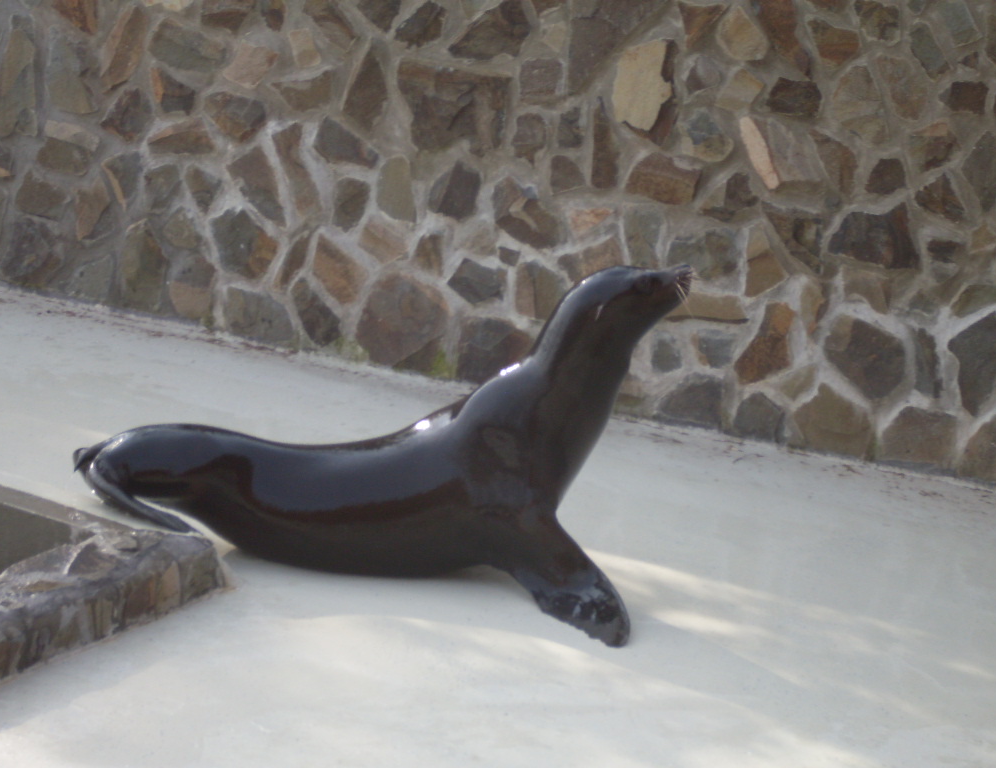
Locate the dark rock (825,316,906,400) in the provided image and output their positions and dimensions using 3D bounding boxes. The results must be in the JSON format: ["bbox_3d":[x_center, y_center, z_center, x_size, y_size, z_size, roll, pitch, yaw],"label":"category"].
[{"bbox_3d":[0.970,-0.068,8.783,0.244,0.214,0.090,11,20,33],"label":"dark rock"}]

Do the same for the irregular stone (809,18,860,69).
[{"bbox_3d":[0.866,-0.879,8.703,0.139,0.128,0.070,11,19,28],"label":"irregular stone"}]

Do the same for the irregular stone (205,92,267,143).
[{"bbox_3d":[-0.741,-0.777,9.783,0.231,0.144,0.090,11,20,33],"label":"irregular stone"}]

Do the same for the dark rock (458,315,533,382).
[{"bbox_3d":[0.008,-0.094,9.459,0.262,0.209,0.090,11,20,33],"label":"dark rock"}]

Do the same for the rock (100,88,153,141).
[{"bbox_3d":[-1.055,-0.778,9.687,0.174,0.148,0.069,11,20,26],"label":"rock"}]

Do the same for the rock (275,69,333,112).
[{"bbox_3d":[-0.530,-0.833,9.459,0.194,0.134,0.081,11,23,28],"label":"rock"}]

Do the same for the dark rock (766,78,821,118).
[{"bbox_3d":[0.766,-0.737,8.674,0.145,0.101,0.050,11,20,26],"label":"dark rock"}]

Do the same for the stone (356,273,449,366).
[{"bbox_3d":[-0.245,-0.190,9.554,0.305,0.277,0.145,11,23,28],"label":"stone"}]

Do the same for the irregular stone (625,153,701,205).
[{"bbox_3d":[0.455,-0.554,9.000,0.240,0.136,0.090,11,20,33],"label":"irregular stone"}]

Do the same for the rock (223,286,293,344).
[{"bbox_3d":[-0.681,-0.200,9.794,0.241,0.156,0.097,11,23,28],"label":"rock"}]

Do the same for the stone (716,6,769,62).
[{"bbox_3d":[0.640,-0.920,8.829,0.146,0.145,0.080,11,19,28],"label":"stone"}]

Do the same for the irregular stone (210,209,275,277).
[{"bbox_3d":[-0.722,-0.413,9.806,0.233,0.204,0.090,11,21,31],"label":"irregular stone"}]

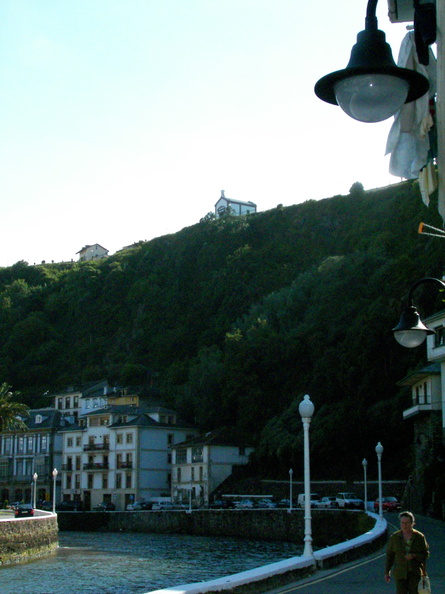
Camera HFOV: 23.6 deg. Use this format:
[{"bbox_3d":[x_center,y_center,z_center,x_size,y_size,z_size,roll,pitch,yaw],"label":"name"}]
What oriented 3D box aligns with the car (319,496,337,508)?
[{"bbox_3d":[10.989,21.657,110.908,1.680,1.430,4.000,3,-11,-16],"label":"car"}]

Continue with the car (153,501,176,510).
[{"bbox_3d":[-7.911,28.917,146.187,1.720,1.450,4.300,-10,-14,44],"label":"car"}]

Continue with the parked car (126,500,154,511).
[{"bbox_3d":[-11.756,29.646,151.124,1.720,1.430,4.200,-9,-14,41],"label":"parked car"}]

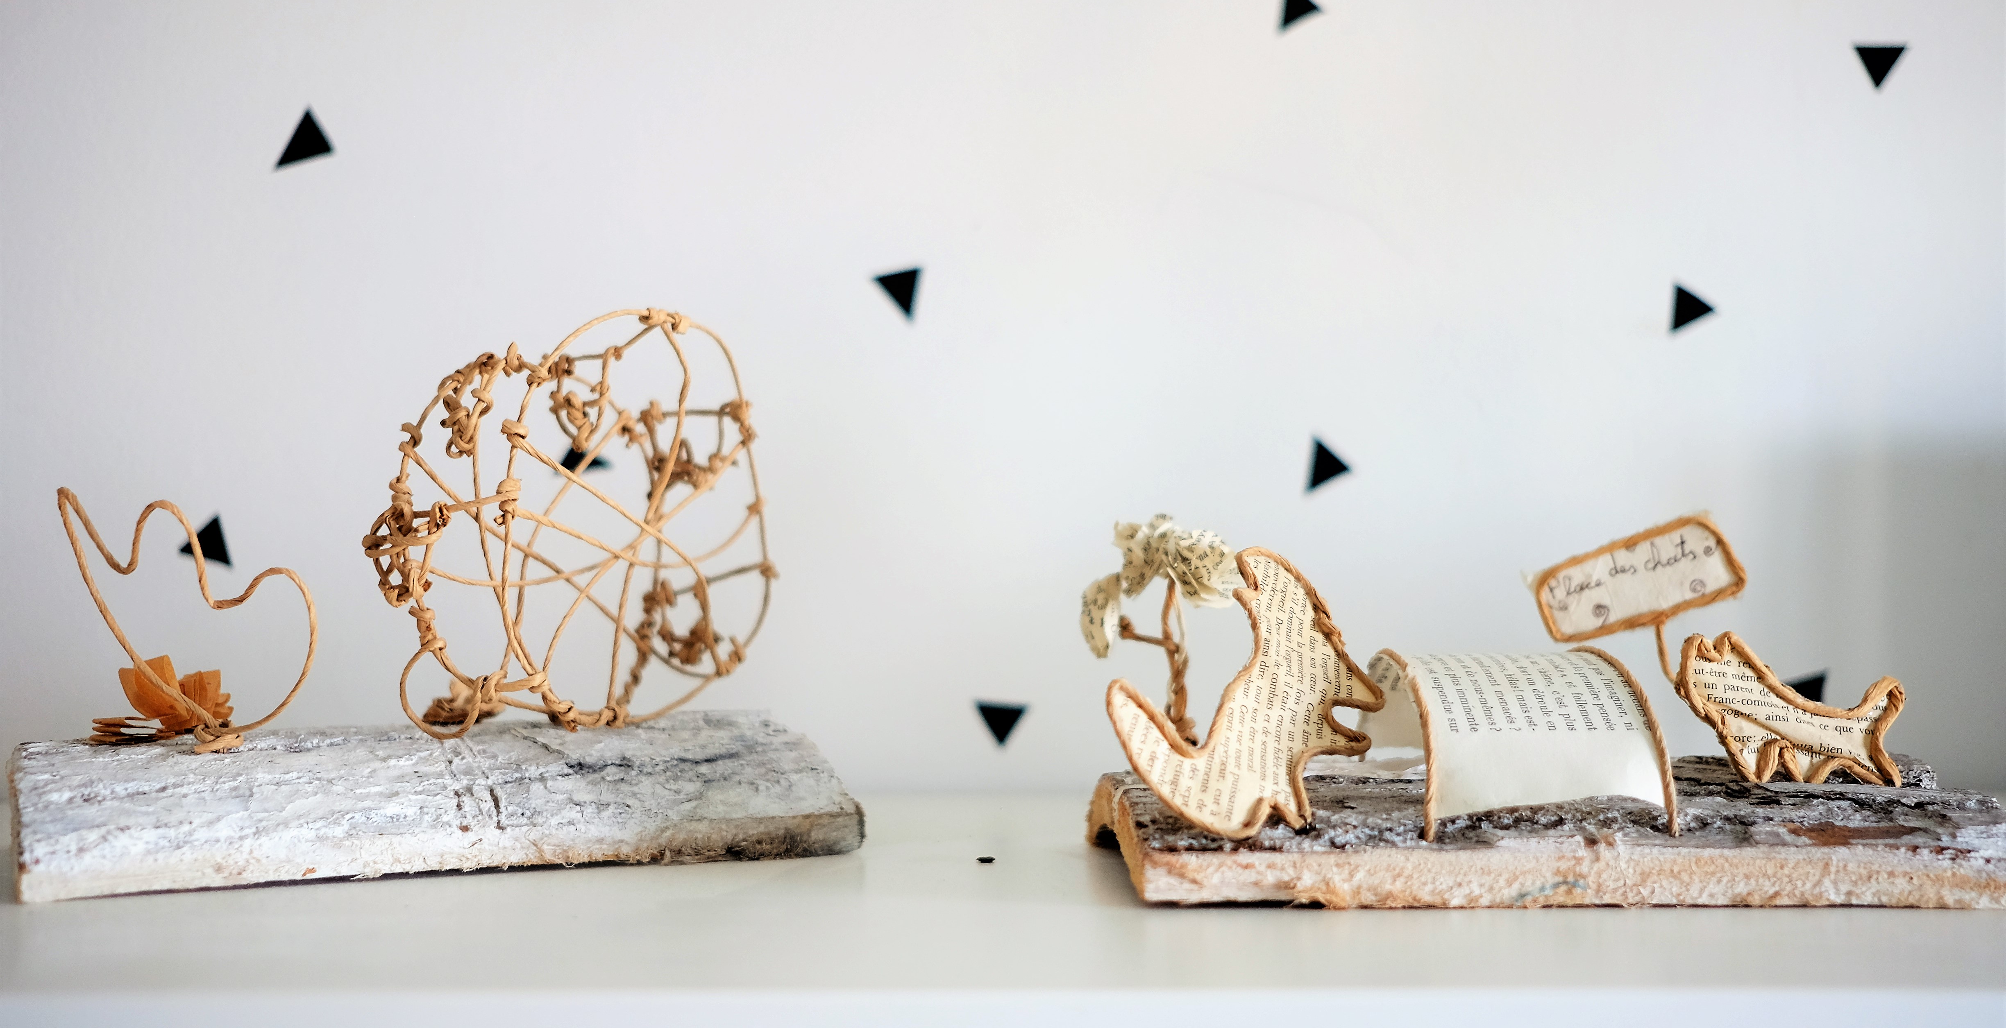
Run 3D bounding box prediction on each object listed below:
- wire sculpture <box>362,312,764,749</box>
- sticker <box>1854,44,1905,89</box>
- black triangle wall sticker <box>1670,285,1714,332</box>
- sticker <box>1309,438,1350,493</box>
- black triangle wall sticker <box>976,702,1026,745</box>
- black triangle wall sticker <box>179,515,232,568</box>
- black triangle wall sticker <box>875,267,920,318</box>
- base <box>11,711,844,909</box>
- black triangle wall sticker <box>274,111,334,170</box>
[{"bbox_3d":[-0.149,0.003,0.670,0.134,0.140,0.120,0,2,0],"label":"wire sculpture"},{"bbox_3d":[0.343,-0.175,0.764,0.020,0.018,0.002,0,2,0],"label":"sticker"},{"bbox_3d":[0.271,-0.081,0.767,0.017,0.019,0.002,0,2,0],"label":"black triangle wall sticker"},{"bbox_3d":[0.128,-0.019,0.769,0.017,0.022,0.002,0,2,0],"label":"sticker"},{"bbox_3d":[-0.001,0.083,0.772,0.020,0.018,0.002,0,2,0],"label":"black triangle wall sticker"},{"bbox_3d":[-0.315,0.011,0.770,0.022,0.021,0.002,0,2,0],"label":"black triangle wall sticker"},{"bbox_3d":[-0.041,-0.087,0.767,0.018,0.020,0.002,0,2,0],"label":"black triangle wall sticker"},{"bbox_3d":[-0.185,0.096,0.660,0.260,0.036,0.088,-1,2,-17],"label":"base"},{"bbox_3d":[-0.274,-0.147,0.765,0.023,0.023,0.002,0,2,0],"label":"black triangle wall sticker"}]

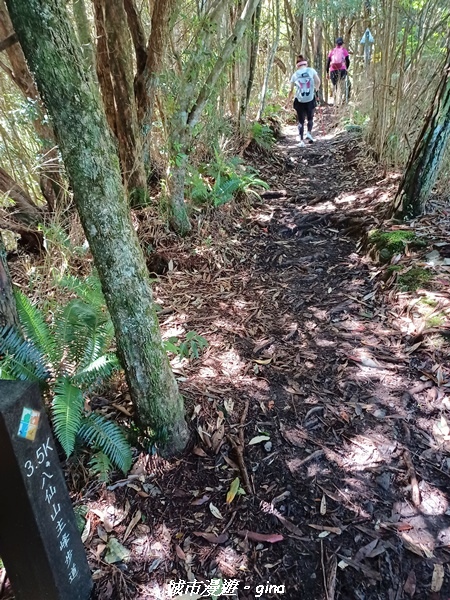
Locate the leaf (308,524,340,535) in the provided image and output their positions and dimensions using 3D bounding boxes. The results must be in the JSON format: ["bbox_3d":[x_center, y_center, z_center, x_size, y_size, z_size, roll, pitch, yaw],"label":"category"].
[{"bbox_3d":[0.340,0.780,1.471,0.109,0.013,0.025,2,28,9],"label":"leaf"}]

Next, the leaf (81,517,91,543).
[{"bbox_3d":[-0.499,0.829,1.559,0.023,0.015,0.091,0,28,4],"label":"leaf"}]

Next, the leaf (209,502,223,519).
[{"bbox_3d":[-0.031,0.757,1.549,0.023,0.010,0.080,-20,33,-30],"label":"leaf"}]

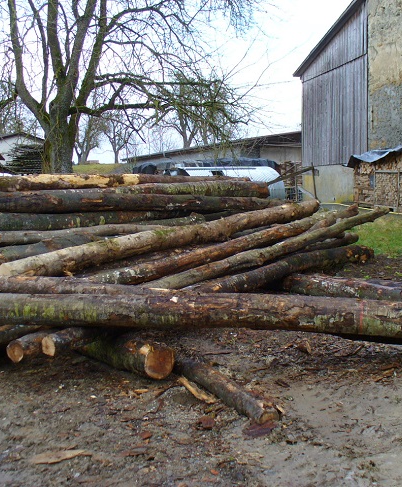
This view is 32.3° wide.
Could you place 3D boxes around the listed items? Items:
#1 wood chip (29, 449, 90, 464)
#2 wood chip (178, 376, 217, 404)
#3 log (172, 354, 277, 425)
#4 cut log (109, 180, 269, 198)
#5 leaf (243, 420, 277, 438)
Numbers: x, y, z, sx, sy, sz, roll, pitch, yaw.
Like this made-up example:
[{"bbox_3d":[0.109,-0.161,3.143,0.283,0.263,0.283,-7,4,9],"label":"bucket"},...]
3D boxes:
[{"bbox_3d":[-0.739,1.134,3.690,0.328,0.030,0.100,-2,7,-21],"label":"wood chip"},{"bbox_3d":[-0.034,1.051,4.986,0.060,0.040,0.603,-3,7,-26],"label":"wood chip"},{"bbox_3d":[0.095,1.006,4.982,0.140,0.140,1.457,-3,7,-28],"label":"log"},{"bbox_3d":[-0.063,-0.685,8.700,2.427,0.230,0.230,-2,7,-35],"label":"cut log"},{"bbox_3d":[0.364,1.135,4.255,0.238,0.035,0.130,-4,7,-31],"label":"leaf"}]

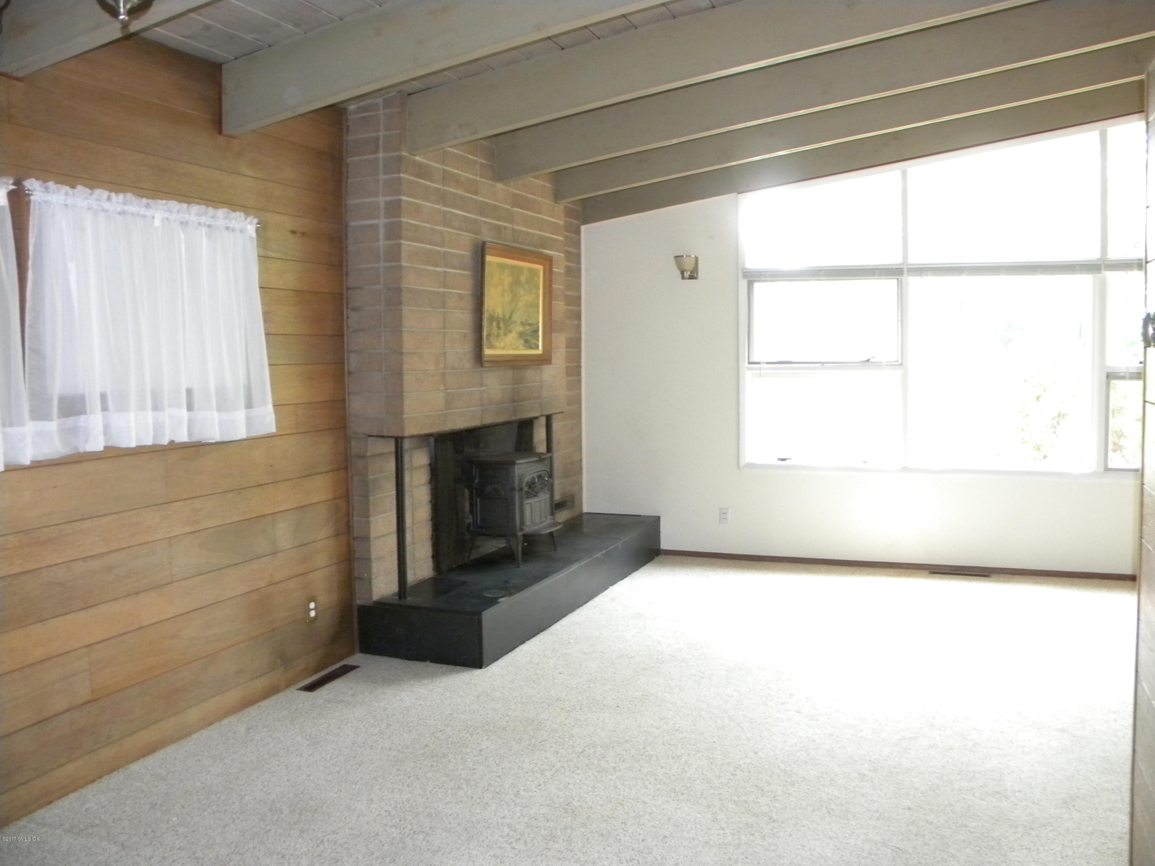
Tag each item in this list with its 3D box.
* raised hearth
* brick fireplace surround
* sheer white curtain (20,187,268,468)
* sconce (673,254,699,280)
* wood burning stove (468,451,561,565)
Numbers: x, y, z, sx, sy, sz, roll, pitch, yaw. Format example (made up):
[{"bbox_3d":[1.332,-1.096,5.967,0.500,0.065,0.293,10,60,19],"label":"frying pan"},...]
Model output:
[{"bbox_3d":[-0.251,0.883,5.885,0.716,0.283,2.700,1,5,23],"label":"raised hearth"},{"bbox_3d":[-0.453,-0.494,5.845,0.324,2.490,2.700,1,5,23],"label":"brick fireplace surround"},{"bbox_3d":[-1.600,-0.416,3.577,0.090,0.930,1.140,1,5,23],"label":"sheer white curtain"},{"bbox_3d":[0.761,-1.182,6.639,0.153,0.168,0.171,1,5,23],"label":"sconce"},{"bbox_3d":[-0.370,0.451,5.693,0.518,0.618,0.495,1,5,23],"label":"wood burning stove"}]

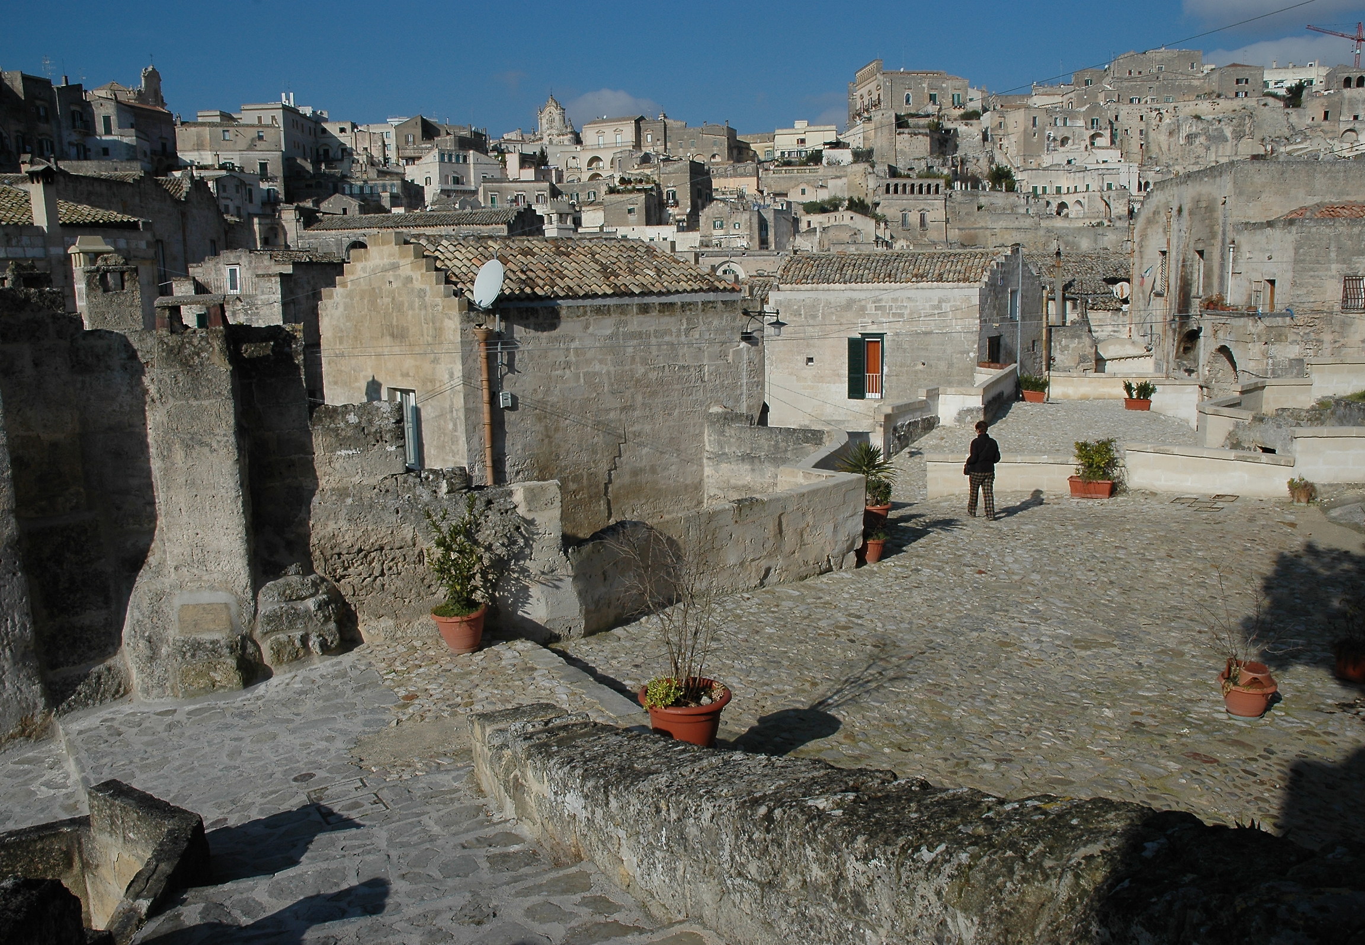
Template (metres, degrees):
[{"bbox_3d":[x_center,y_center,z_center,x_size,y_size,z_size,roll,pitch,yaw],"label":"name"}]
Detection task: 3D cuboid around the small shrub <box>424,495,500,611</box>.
[{"bbox_3d":[-2.018,0.752,9.750,0.640,1.050,0.600,-2,8,-11],"label":"small shrub"}]

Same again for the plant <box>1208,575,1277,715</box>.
[{"bbox_3d":[4.732,1.459,9.000,0.489,1.105,0.465,-1,9,0],"label":"plant"}]

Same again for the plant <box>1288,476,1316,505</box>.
[{"bbox_3d":[10.801,0.310,18.600,0.480,0.510,0.460,4,10,30],"label":"plant"}]

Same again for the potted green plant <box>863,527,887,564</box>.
[{"bbox_3d":[2.650,1.002,14.700,0.345,0.440,0.345,-1,9,0],"label":"potted green plant"}]

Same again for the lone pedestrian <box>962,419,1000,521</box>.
[{"bbox_3d":[4.933,-0.039,17.600,0.559,1.619,0.335,-1,9,5],"label":"lone pedestrian"}]

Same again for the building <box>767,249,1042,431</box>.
[{"bbox_3d":[7.918,-4.652,37.644,7.450,6.400,6.300,5,10,35],"label":"building"}]

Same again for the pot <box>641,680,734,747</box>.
[{"bbox_3d":[0.024,1.716,7.550,0.660,0.440,0.660,-1,8,0],"label":"pot"}]

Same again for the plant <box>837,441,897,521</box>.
[{"bbox_3d":[2.708,0.211,15.600,0.860,1.300,0.800,1,9,11],"label":"plant"}]

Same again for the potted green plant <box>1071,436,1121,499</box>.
[{"bbox_3d":[7.475,-0.091,19.350,0.880,1.100,0.500,2,9,20],"label":"potted green plant"}]

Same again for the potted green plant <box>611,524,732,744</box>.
[{"bbox_3d":[-0.066,1.149,7.300,0.789,1.405,0.710,-1,9,0],"label":"potted green plant"}]

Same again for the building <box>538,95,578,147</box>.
[{"bbox_3d":[-39.293,-110.019,335.000,12.000,17.000,12.000,1,9,12],"label":"building"}]

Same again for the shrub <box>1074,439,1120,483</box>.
[{"bbox_3d":[7.530,-0.226,19.400,0.769,0.751,0.461,1,9,18],"label":"shrub"}]

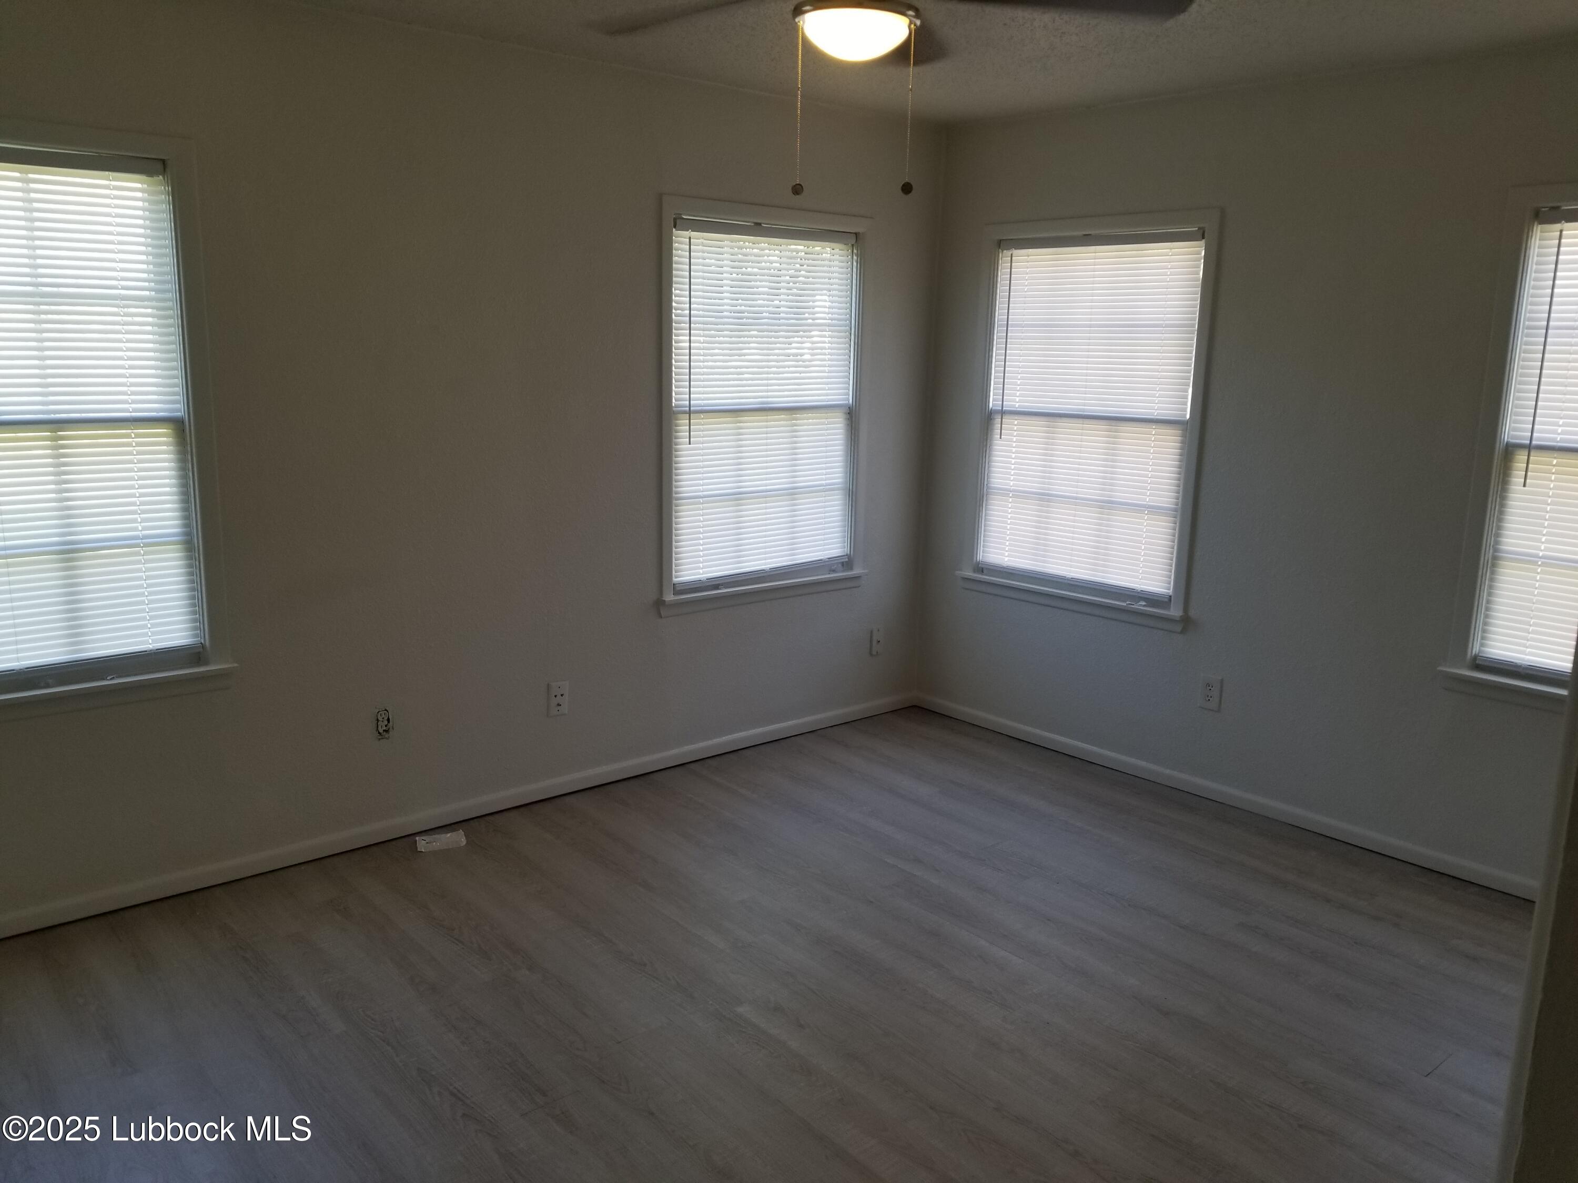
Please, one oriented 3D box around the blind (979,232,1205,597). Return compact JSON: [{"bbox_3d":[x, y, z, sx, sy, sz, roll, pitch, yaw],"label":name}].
[{"bbox_3d":[1.093,-0.658,4.402,0.037,1.281,0.880,-9,15,-40],"label":"blind"}]

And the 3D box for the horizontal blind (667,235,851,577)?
[{"bbox_3d":[-0.076,-0.698,4.415,0.878,1.273,0.037,-9,15,-40],"label":"horizontal blind"}]

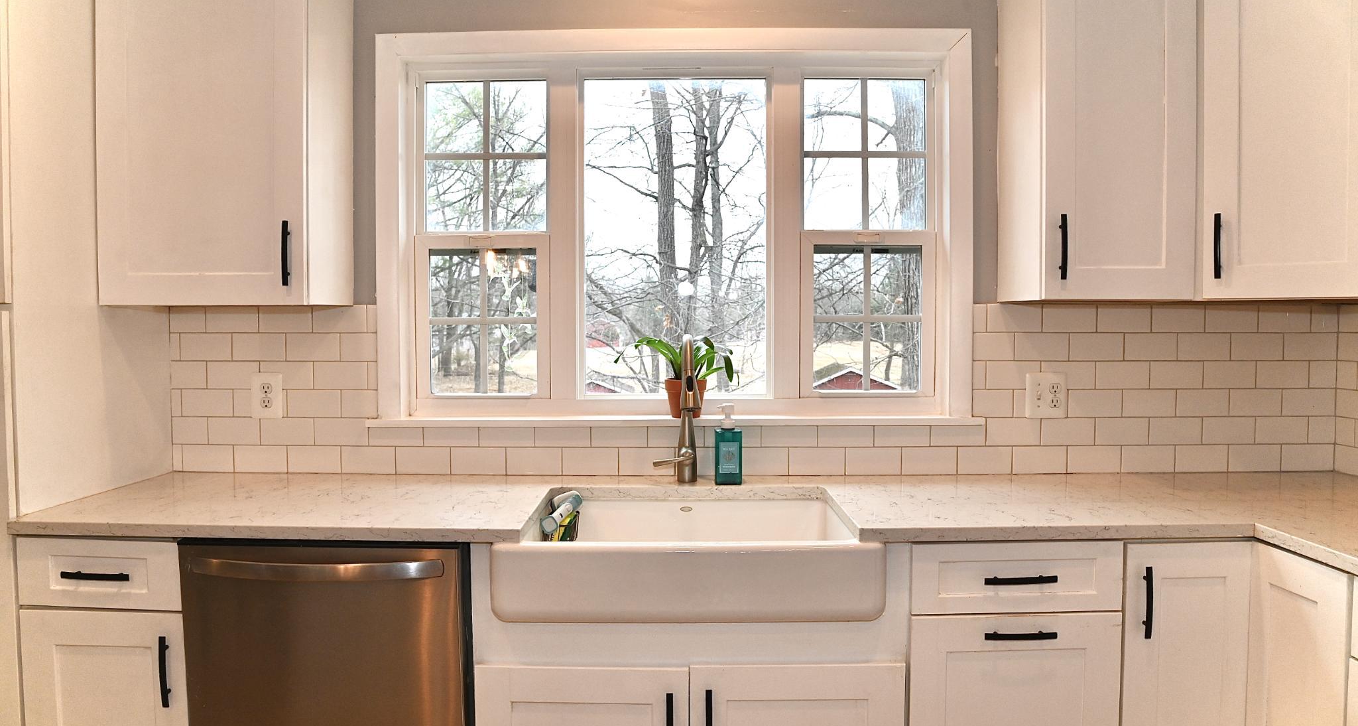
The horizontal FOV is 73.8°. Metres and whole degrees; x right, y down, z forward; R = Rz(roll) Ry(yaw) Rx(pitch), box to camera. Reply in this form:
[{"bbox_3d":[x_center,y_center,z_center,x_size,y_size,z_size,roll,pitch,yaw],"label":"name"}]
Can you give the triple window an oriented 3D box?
[{"bbox_3d":[-0.006,-0.347,2.519,1.485,0.980,0.085,0,2,1],"label":"triple window"}]

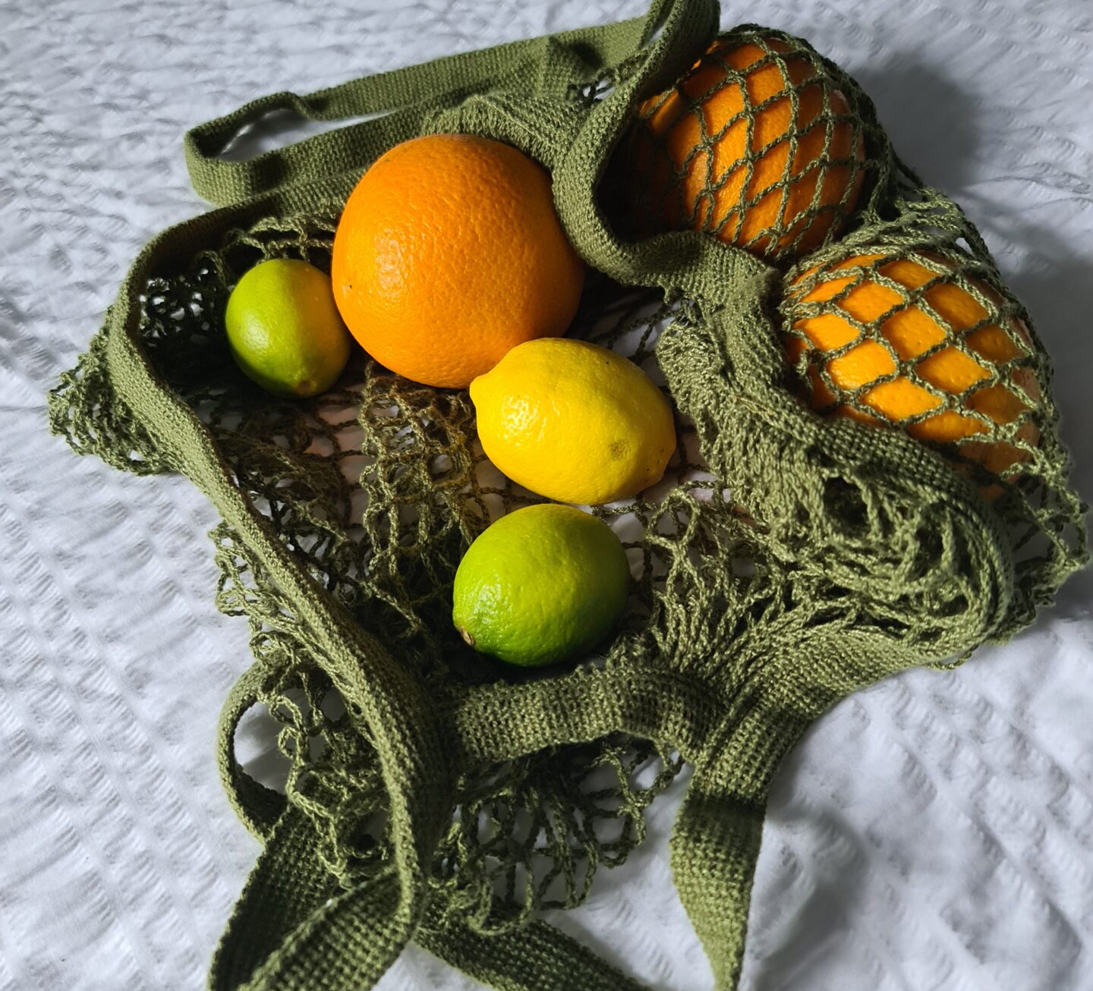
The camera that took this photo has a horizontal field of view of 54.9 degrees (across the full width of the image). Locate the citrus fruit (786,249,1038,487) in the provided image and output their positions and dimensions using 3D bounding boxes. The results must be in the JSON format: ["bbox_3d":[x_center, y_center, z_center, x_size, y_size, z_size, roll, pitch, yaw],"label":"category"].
[{"bbox_3d":[0.120,-0.040,0.347,0.083,0.081,0.083,0,57,0],"label":"citrus fruit"}]

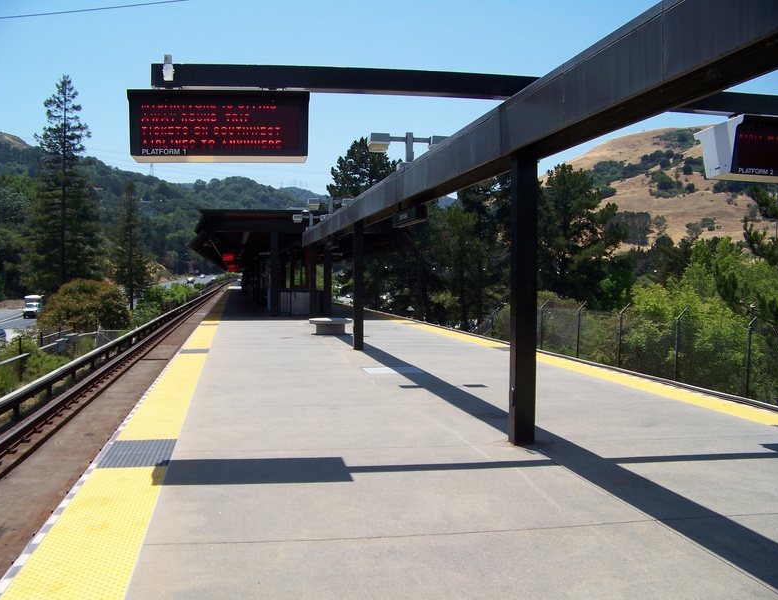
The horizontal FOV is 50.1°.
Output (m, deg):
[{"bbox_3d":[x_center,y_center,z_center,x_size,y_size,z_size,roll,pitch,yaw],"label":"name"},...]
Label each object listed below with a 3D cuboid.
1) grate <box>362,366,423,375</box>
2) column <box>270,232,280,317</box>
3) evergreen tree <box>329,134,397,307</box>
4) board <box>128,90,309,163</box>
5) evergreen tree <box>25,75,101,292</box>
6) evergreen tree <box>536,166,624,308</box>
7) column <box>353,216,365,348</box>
[{"bbox_3d":[0.038,1.272,14.944,0.950,0.030,0.980,0,1,-11],"label":"grate"},{"bbox_3d":[-4.828,-1.056,35.286,0.310,3.580,0.310,0,1,-11],"label":"column"},{"bbox_3d":[-2.827,-7.712,90.241,8.000,19.522,8.000,0,1,-11],"label":"evergreen tree"},{"bbox_3d":[-1.580,-1.599,7.816,1.584,0.541,0.902,0,1,-11],"label":"board"},{"bbox_3d":[-28.244,-8.608,72.267,6.700,21.646,6.700,0,1,-11],"label":"evergreen tree"},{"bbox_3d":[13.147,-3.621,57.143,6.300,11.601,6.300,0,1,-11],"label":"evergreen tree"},{"bbox_3d":[-0.705,-0.341,19.253,0.205,3.000,0.205,0,1,-11],"label":"column"}]

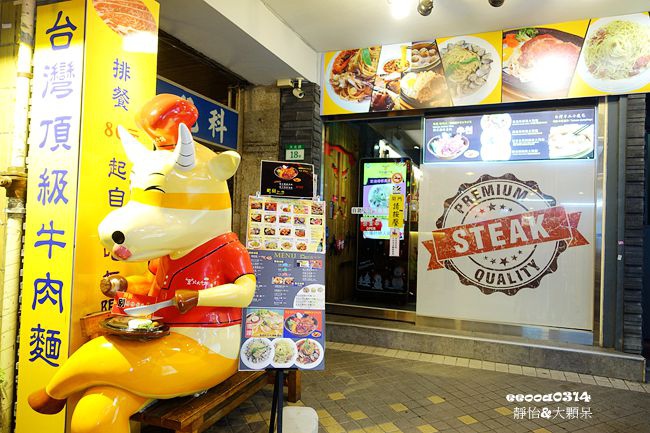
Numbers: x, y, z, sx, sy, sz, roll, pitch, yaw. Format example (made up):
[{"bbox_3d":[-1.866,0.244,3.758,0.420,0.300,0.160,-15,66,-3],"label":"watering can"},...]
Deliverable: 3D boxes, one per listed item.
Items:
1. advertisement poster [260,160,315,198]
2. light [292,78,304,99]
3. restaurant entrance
[{"bbox_3d":[-0.207,-0.203,2.420,0.300,0.205,0.020,3,-12,-9],"label":"advertisement poster"},{"bbox_3d":[-0.281,-1.360,4.602,0.090,0.210,0.140,3,-2,-30],"label":"light"},{"bbox_3d":[1.260,0.015,4.445,2.744,2.266,0.200,1,-2,21],"label":"restaurant entrance"}]

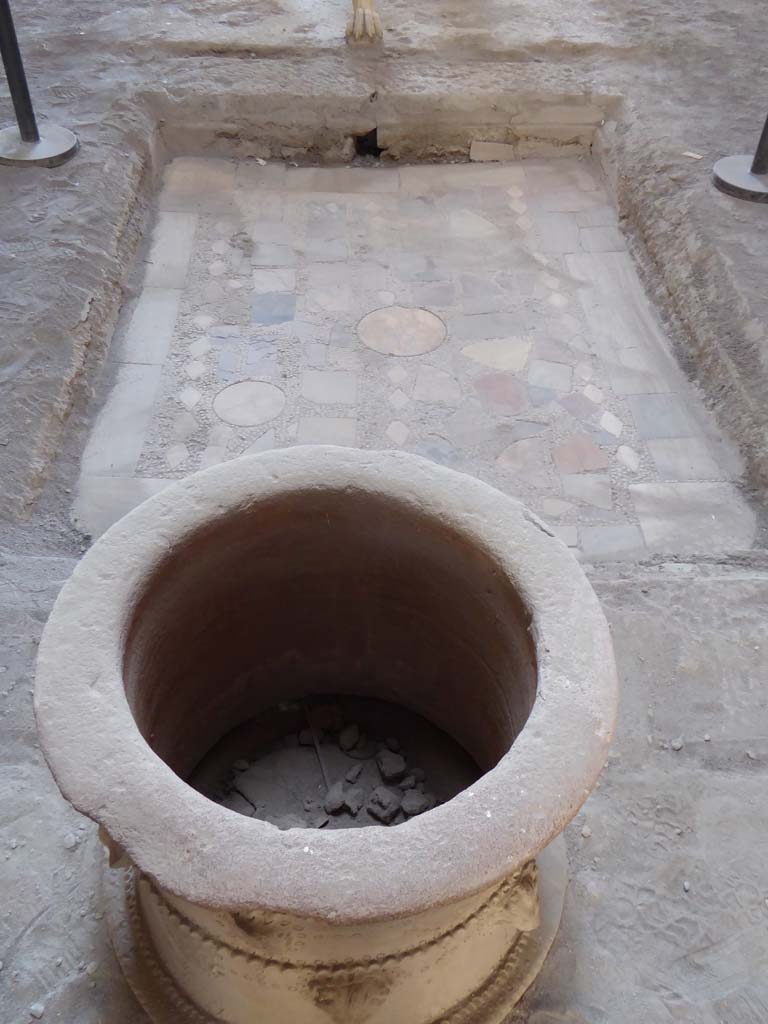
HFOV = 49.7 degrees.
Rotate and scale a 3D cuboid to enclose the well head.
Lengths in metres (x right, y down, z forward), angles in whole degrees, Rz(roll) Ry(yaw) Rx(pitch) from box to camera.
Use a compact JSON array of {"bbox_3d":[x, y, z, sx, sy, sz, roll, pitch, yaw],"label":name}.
[{"bbox_3d":[-0.068,0.331,1.178,0.720,0.540,0.720,3,46,0],"label":"well head"}]

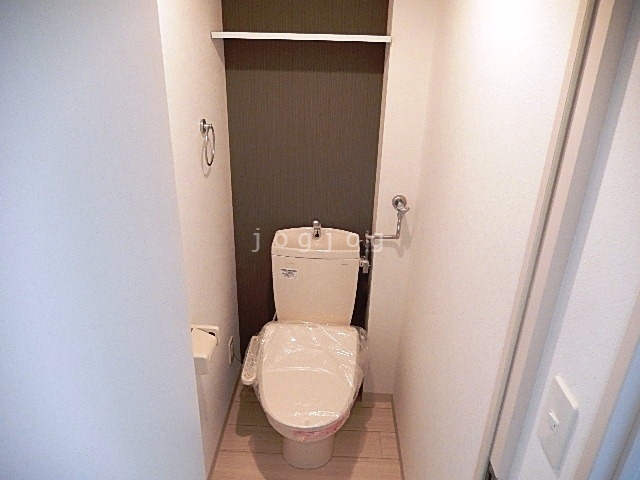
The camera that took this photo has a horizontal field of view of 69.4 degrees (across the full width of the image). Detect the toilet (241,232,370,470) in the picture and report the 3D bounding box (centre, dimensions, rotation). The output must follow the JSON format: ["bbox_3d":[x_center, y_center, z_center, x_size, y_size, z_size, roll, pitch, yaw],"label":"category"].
[{"bbox_3d":[-0.053,0.474,1.934,0.485,0.878,0.800,2,23,2],"label":"toilet"}]

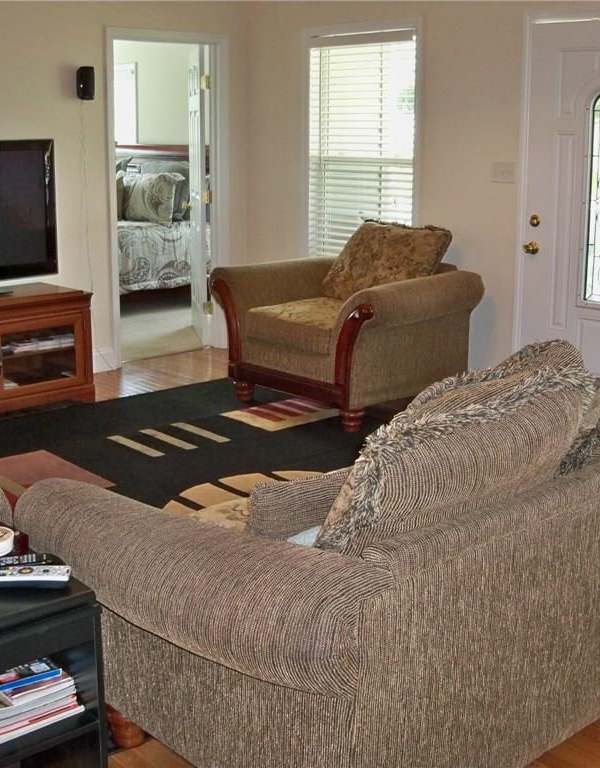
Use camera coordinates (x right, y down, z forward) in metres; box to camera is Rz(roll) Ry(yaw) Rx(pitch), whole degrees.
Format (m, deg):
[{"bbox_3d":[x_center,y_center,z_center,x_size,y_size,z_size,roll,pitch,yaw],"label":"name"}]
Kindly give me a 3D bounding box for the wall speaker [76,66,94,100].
[{"bbox_3d":[-1.250,-1.753,6.042,0.100,0.185,0.110,-2,14,-8],"label":"wall speaker"}]

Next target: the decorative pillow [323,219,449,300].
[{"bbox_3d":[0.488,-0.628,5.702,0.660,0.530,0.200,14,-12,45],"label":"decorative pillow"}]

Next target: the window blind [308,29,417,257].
[{"bbox_3d":[0.361,-1.397,6.362,0.060,1.480,0.880,-13,19,-42],"label":"window blind"}]

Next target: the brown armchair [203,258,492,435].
[{"bbox_3d":[0.268,-0.336,5.728,1.020,0.880,1.210,-13,19,-42],"label":"brown armchair"}]

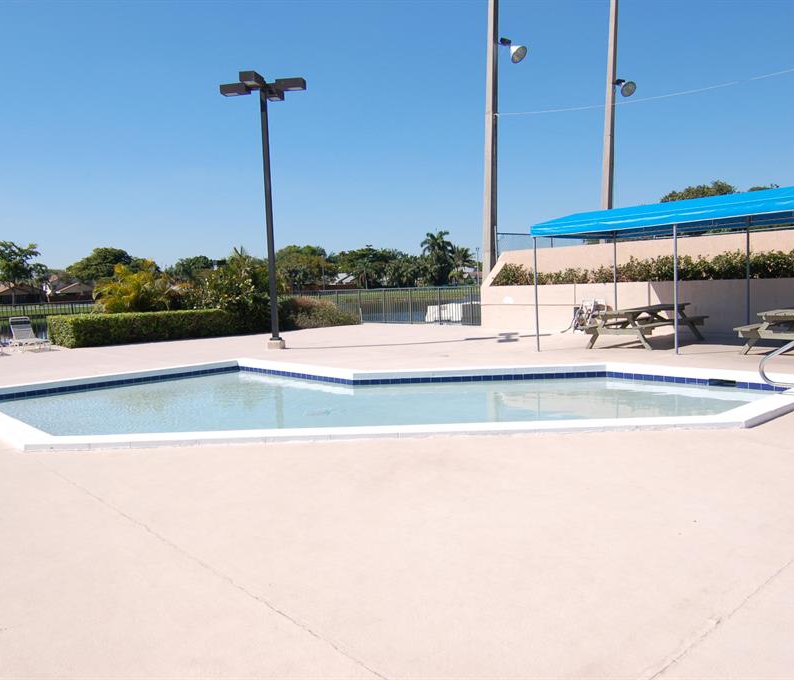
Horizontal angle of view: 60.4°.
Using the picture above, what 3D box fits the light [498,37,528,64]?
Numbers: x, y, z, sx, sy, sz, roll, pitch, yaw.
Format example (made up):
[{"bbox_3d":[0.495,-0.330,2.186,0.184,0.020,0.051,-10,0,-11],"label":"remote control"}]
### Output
[{"bbox_3d":[3.679,-9.197,21.622,0.900,0.800,0.650,1,6,30],"label":"light"}]

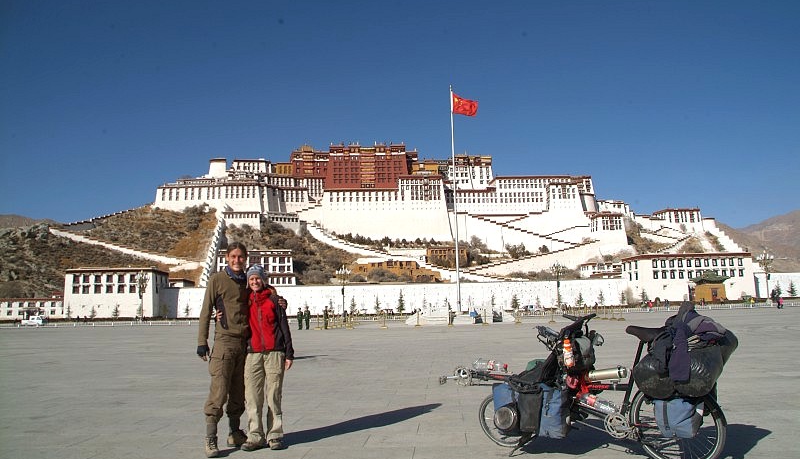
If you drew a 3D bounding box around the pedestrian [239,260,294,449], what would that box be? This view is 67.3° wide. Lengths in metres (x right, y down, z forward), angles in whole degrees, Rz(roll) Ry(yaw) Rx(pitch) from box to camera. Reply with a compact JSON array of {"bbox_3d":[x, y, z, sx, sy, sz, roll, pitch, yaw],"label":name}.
[{"bbox_3d":[-1.201,1.175,5.575,0.500,1.660,0.350,-1,-8,1],"label":"pedestrian"}]

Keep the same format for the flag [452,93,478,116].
[{"bbox_3d":[6.573,-12.545,60.265,2.600,2.300,0.600,-2,-8,3],"label":"flag"}]

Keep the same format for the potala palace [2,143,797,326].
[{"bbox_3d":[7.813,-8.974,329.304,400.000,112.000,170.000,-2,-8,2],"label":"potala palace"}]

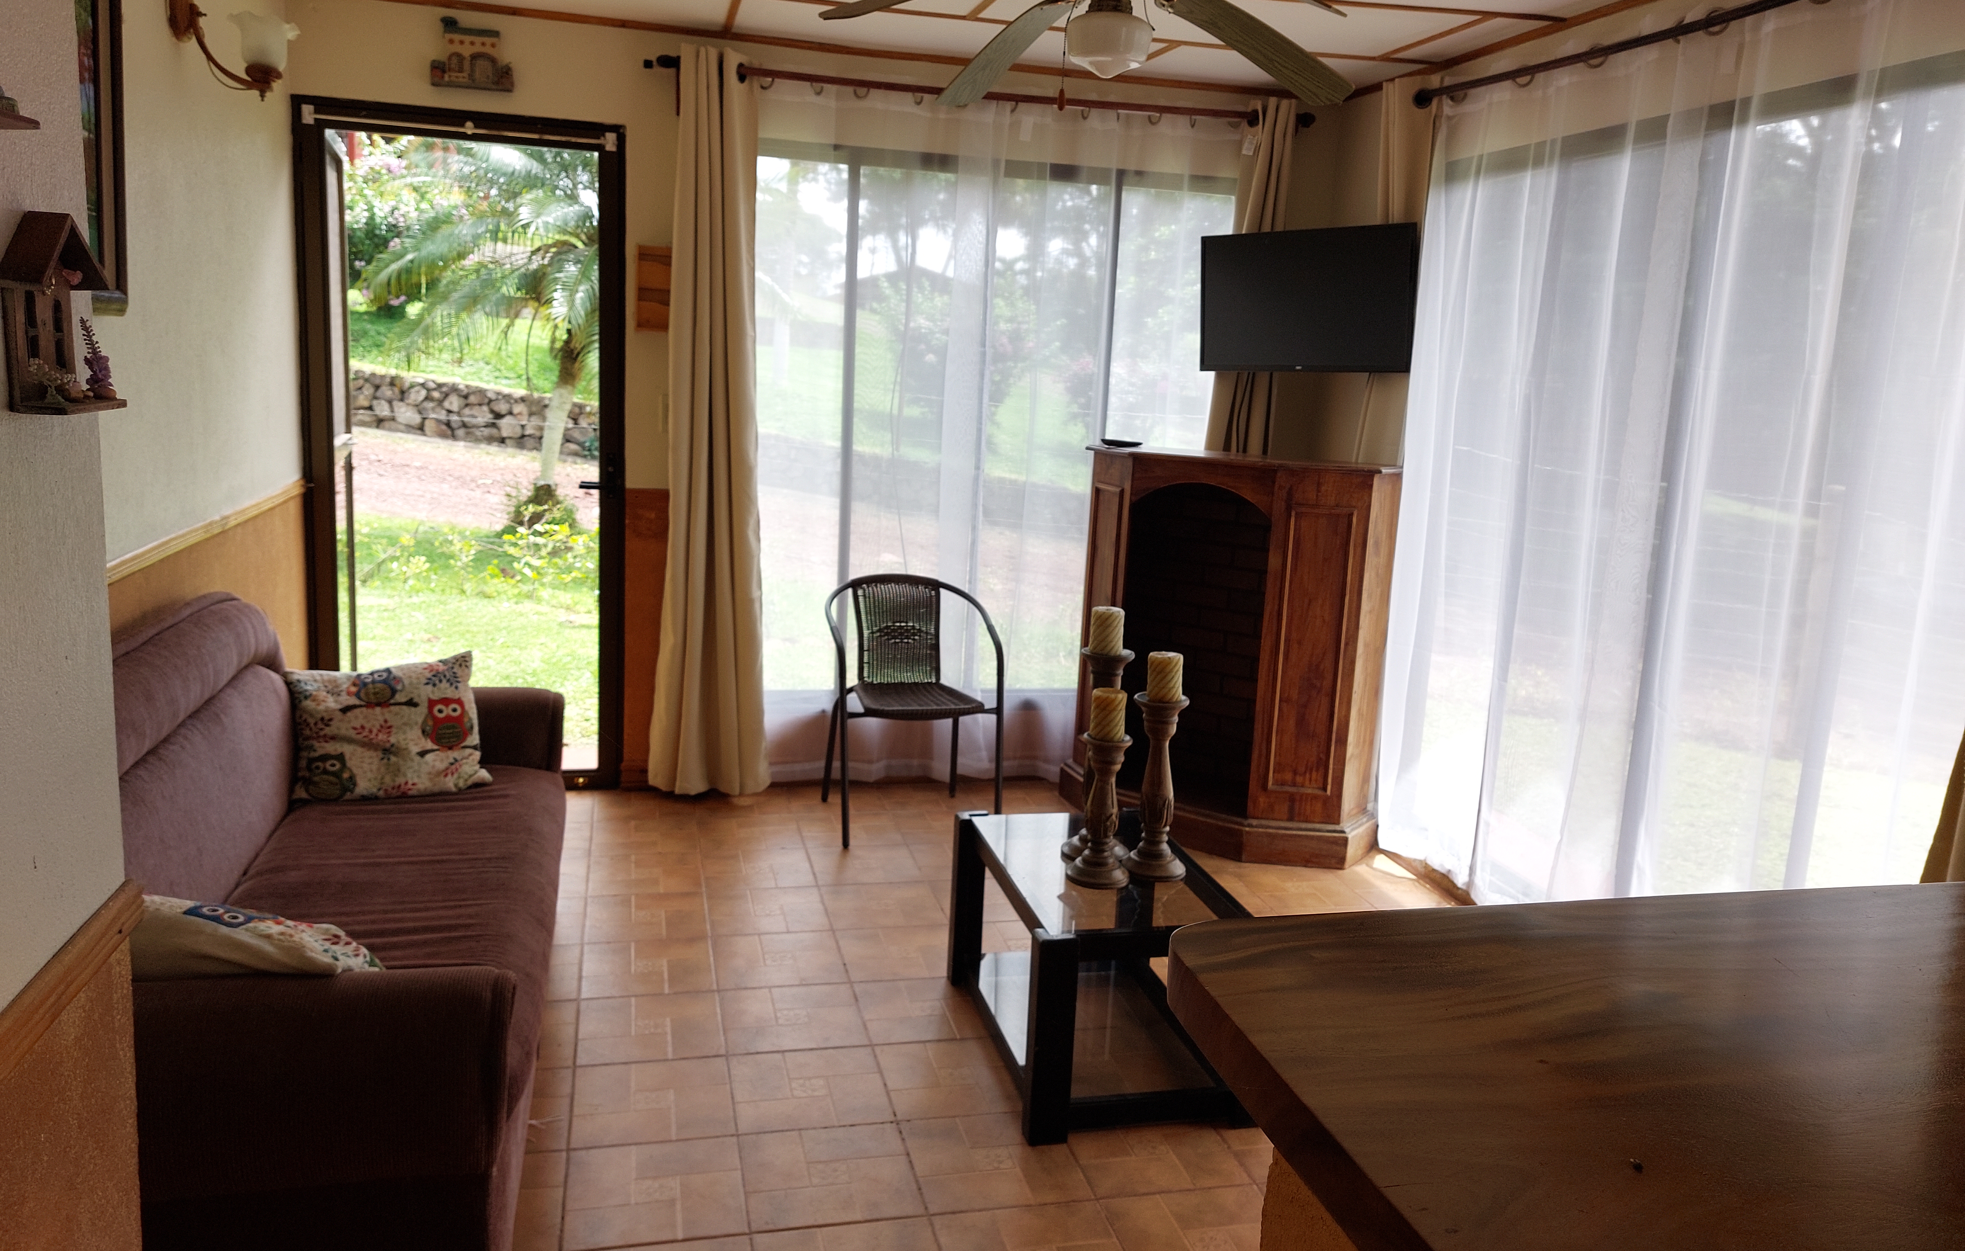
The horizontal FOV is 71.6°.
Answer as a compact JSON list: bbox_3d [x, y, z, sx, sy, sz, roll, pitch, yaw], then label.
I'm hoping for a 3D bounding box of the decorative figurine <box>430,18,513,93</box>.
[{"bbox_3d":[-1.502,-1.677,4.000,0.233,0.208,0.060,0,11,-14],"label":"decorative figurine"}]

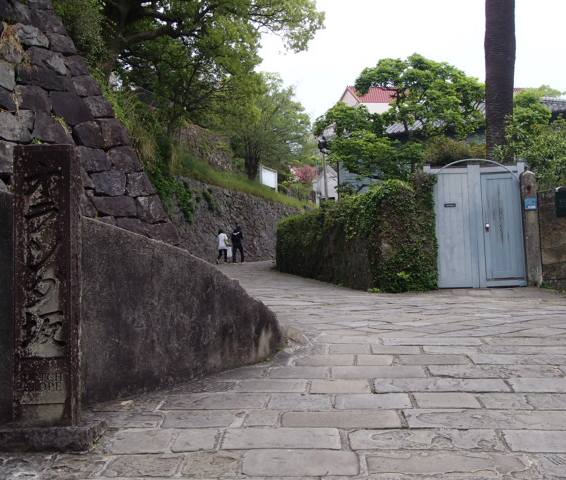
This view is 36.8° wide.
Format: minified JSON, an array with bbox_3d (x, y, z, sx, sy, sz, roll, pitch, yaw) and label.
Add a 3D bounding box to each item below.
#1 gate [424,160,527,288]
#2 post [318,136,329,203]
[{"bbox_3d":[3.272,-0.268,14.500,1.632,2.133,0.150,-2,-6,-2],"label":"gate"},{"bbox_3d":[1.917,-2.081,38.000,0.450,5.159,0.450,-2,-6,0],"label":"post"}]

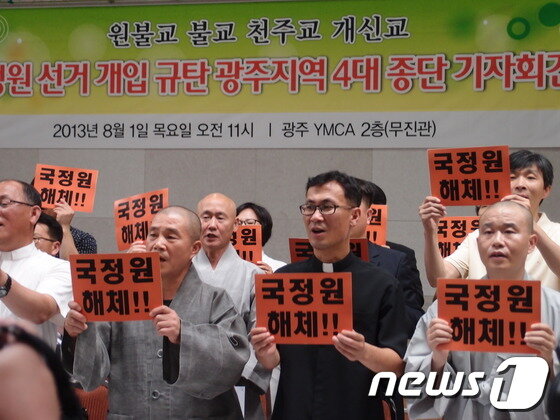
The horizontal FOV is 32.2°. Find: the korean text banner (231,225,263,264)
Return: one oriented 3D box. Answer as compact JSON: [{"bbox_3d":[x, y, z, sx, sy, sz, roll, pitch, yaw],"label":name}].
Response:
[{"bbox_3d":[-0.234,0.179,4.580,0.297,0.210,0.010,-1,1,8],"label":"korean text banner"}]

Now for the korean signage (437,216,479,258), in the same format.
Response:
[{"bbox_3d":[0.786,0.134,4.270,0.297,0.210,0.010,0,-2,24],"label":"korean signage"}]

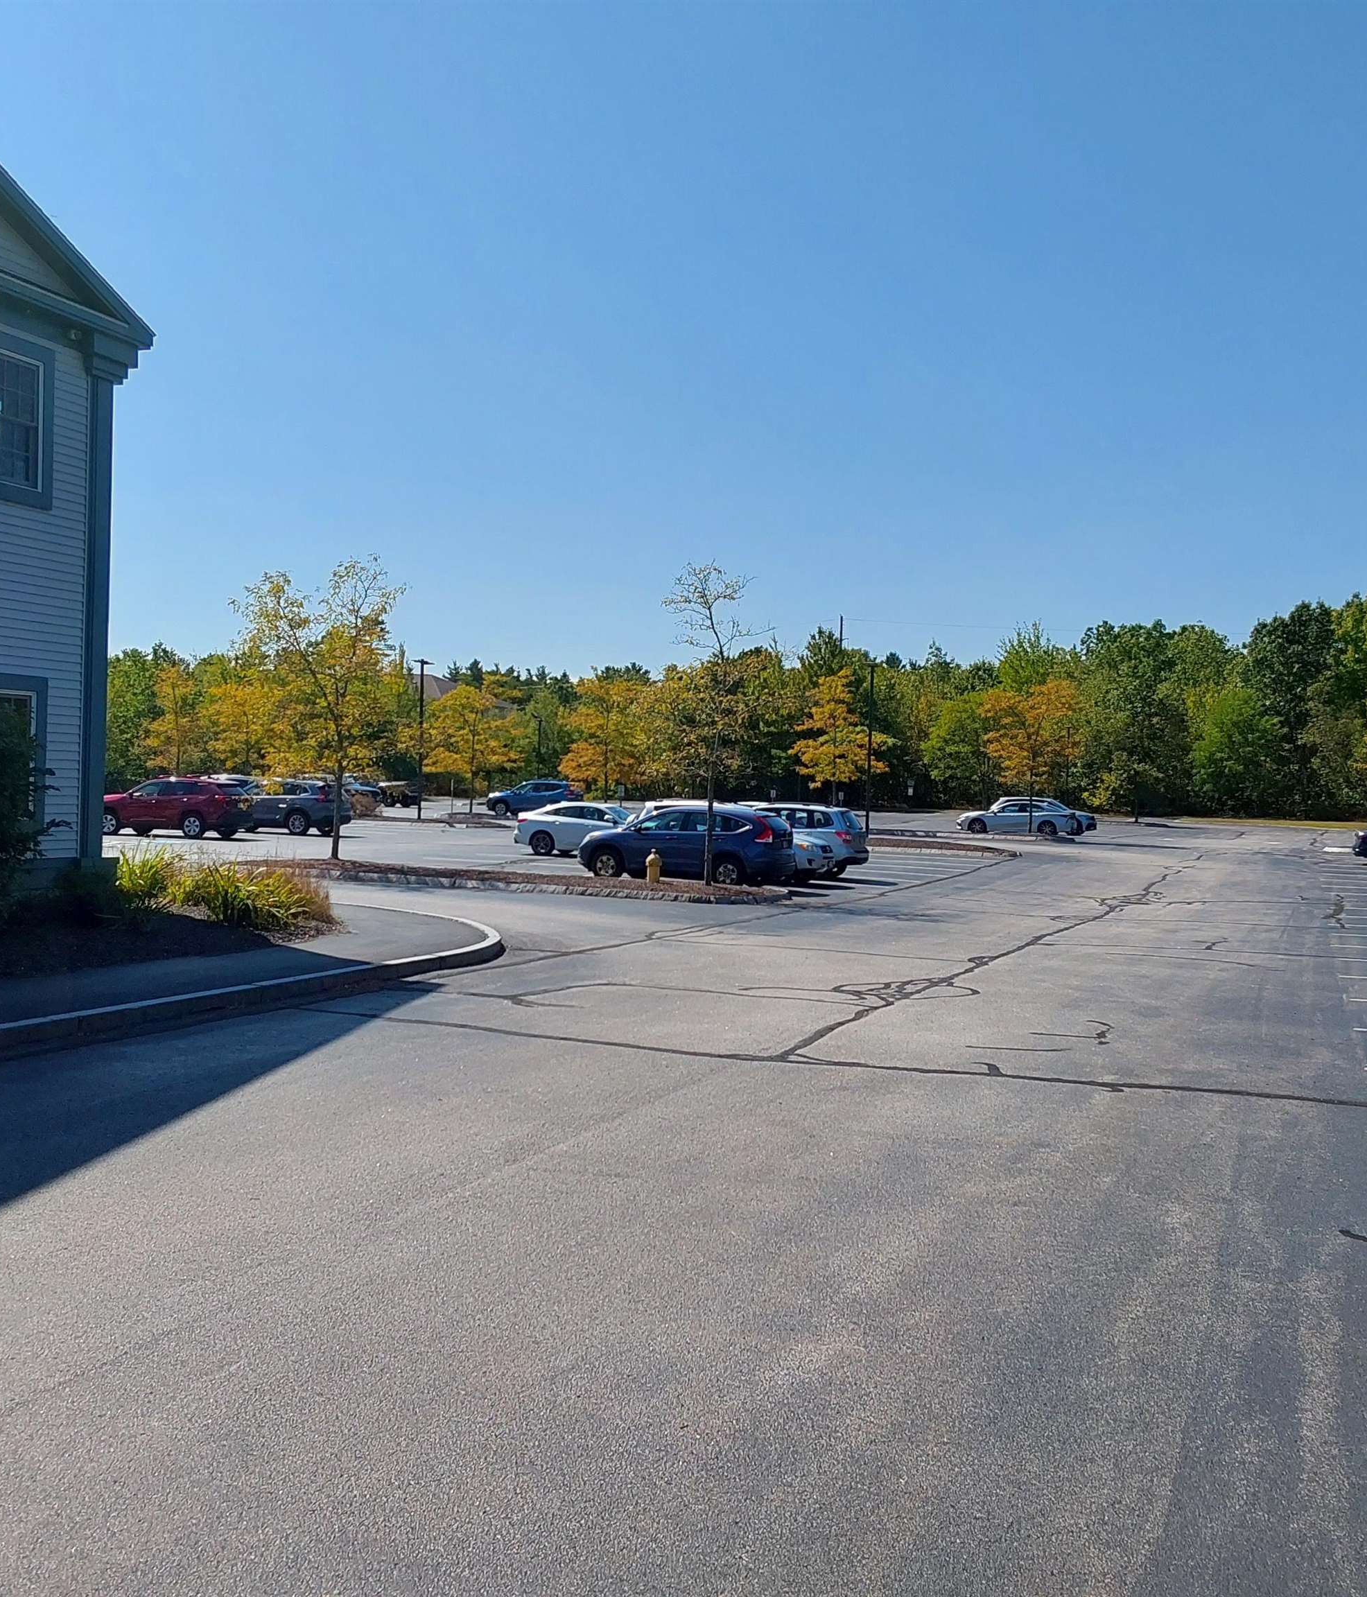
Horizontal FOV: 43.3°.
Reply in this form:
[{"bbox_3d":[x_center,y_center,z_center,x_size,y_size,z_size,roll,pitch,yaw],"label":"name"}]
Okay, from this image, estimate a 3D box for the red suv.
[{"bbox_3d":[-13.836,0.199,46.464,4.600,1.690,1.855,2,1,20],"label":"red suv"}]

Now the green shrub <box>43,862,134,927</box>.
[{"bbox_3d":[-7.138,1.099,20.696,1.000,0.740,1.000,2,1,19],"label":"green shrub"}]

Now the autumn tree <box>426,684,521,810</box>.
[{"bbox_3d":[-10.344,-2.390,85.966,4.500,6.250,4.500,1,1,0],"label":"autumn tree"}]

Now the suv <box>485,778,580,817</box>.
[{"bbox_3d":[-6.707,0.011,78.799,4.660,1.700,1.840,2,1,20],"label":"suv"}]

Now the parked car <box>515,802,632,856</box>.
[{"bbox_3d":[-2.018,0.775,44.210,4.800,1.460,1.840,2,1,20],"label":"parked car"}]

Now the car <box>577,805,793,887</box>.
[{"bbox_3d":[0.017,0.912,36.122,4.530,1.660,1.820,2,1,19],"label":"car"}]

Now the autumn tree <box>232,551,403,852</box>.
[{"bbox_3d":[-7.482,-1.899,35.965,3.300,6.300,3.300,1,1,0],"label":"autumn tree"}]

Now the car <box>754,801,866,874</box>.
[{"bbox_3d":[1.983,0.929,40.490,4.560,1.690,1.790,2,1,19],"label":"car"}]

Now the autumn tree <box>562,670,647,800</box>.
[{"bbox_3d":[-3.214,-2.280,72.307,3.633,5.987,3.633,1,1,0],"label":"autumn tree"}]

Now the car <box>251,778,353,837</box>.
[{"bbox_3d":[-12.058,0.251,50.959,4.600,1.690,1.855,2,1,20],"label":"car"}]

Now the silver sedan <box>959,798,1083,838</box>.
[{"bbox_3d":[14.205,0.866,72.762,4.850,1.450,1.830,2,1,19],"label":"silver sedan"}]

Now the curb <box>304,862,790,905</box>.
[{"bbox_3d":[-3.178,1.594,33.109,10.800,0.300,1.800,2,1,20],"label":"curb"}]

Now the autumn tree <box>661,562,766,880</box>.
[{"bbox_3d":[0.645,-1.413,32.566,2.100,6.100,2.100,1,1,0],"label":"autumn tree"}]

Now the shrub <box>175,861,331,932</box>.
[{"bbox_3d":[-5.329,1.159,21.296,1.750,0.740,1.300,2,1,19],"label":"shrub"}]

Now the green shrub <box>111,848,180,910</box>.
[{"bbox_3d":[-6.593,0.993,21.200,0.850,0.780,0.850,2,1,20],"label":"green shrub"}]

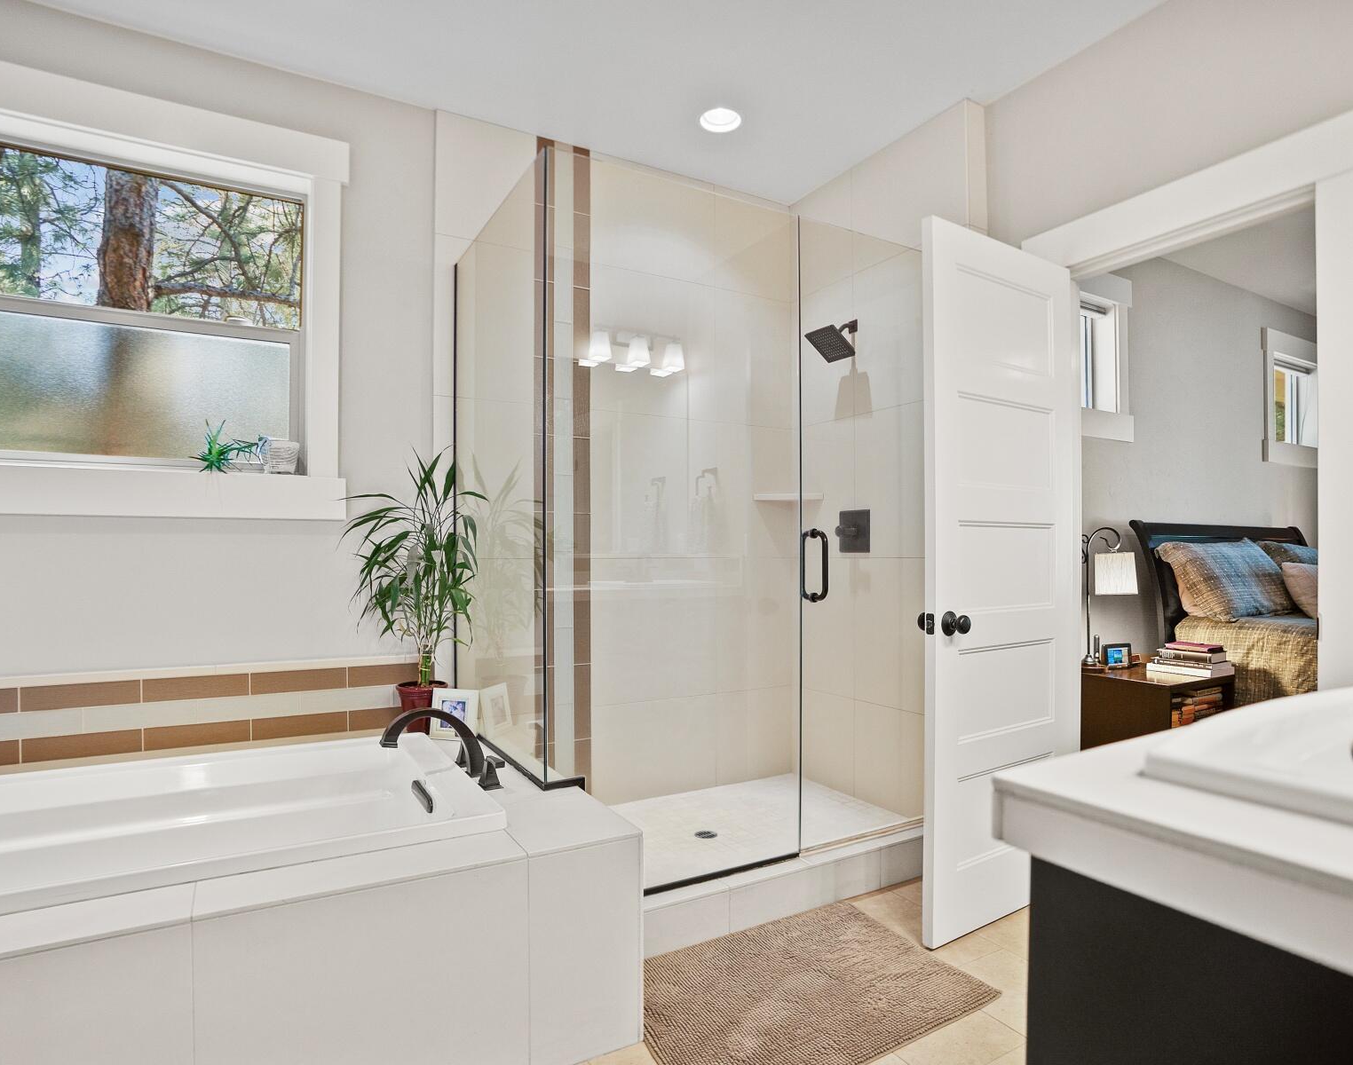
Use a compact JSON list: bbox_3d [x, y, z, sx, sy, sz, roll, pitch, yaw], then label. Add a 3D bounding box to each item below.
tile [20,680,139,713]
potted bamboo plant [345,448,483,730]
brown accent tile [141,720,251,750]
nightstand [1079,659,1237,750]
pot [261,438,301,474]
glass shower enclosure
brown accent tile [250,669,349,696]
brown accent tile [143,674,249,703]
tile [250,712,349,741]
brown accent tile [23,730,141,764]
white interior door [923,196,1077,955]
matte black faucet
[{"bbox_3d":[-1.838,0.505,2.200,0.293,0.072,0.011,1,-1,-27],"label":"tile"},{"bbox_3d":[-0.925,0.200,2.500,0.440,0.980,0.410,0,0,-28],"label":"potted bamboo plant"},{"bbox_3d":[-1.564,0.663,2.319,0.290,0.073,0.010,0,0,-28],"label":"brown accent tile"},{"bbox_3d":[1.897,0.863,2.895,0.460,0.600,0.430,0,0,-28],"label":"nightstand"},{"bbox_3d":[-1.388,-0.263,2.490,0.120,0.120,0.105,0,0,-28],"label":"pot"},{"bbox_3d":[0.102,0.004,2.659,1.570,2.065,0.890,1,-1,-29],"label":"glass shower enclosure"},{"bbox_3d":[-1.305,0.516,2.466,0.294,0.072,0.011,1,-1,-27],"label":"brown accent tile"},{"bbox_3d":[-1.572,0.510,2.333,0.291,0.072,0.011,1,-1,-27],"label":"brown accent tile"},{"bbox_3d":[-1.301,0.671,2.466,0.293,0.072,0.011,1,-1,-27],"label":"tile"},{"bbox_3d":[-1.834,0.661,2.200,0.293,0.072,0.011,1,-1,-27],"label":"brown accent tile"},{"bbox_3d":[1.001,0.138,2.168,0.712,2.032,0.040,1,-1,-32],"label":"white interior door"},{"bbox_3d":[-0.648,0.587,1.960,0.290,0.200,0.265,1,-1,-31],"label":"matte black faucet"}]

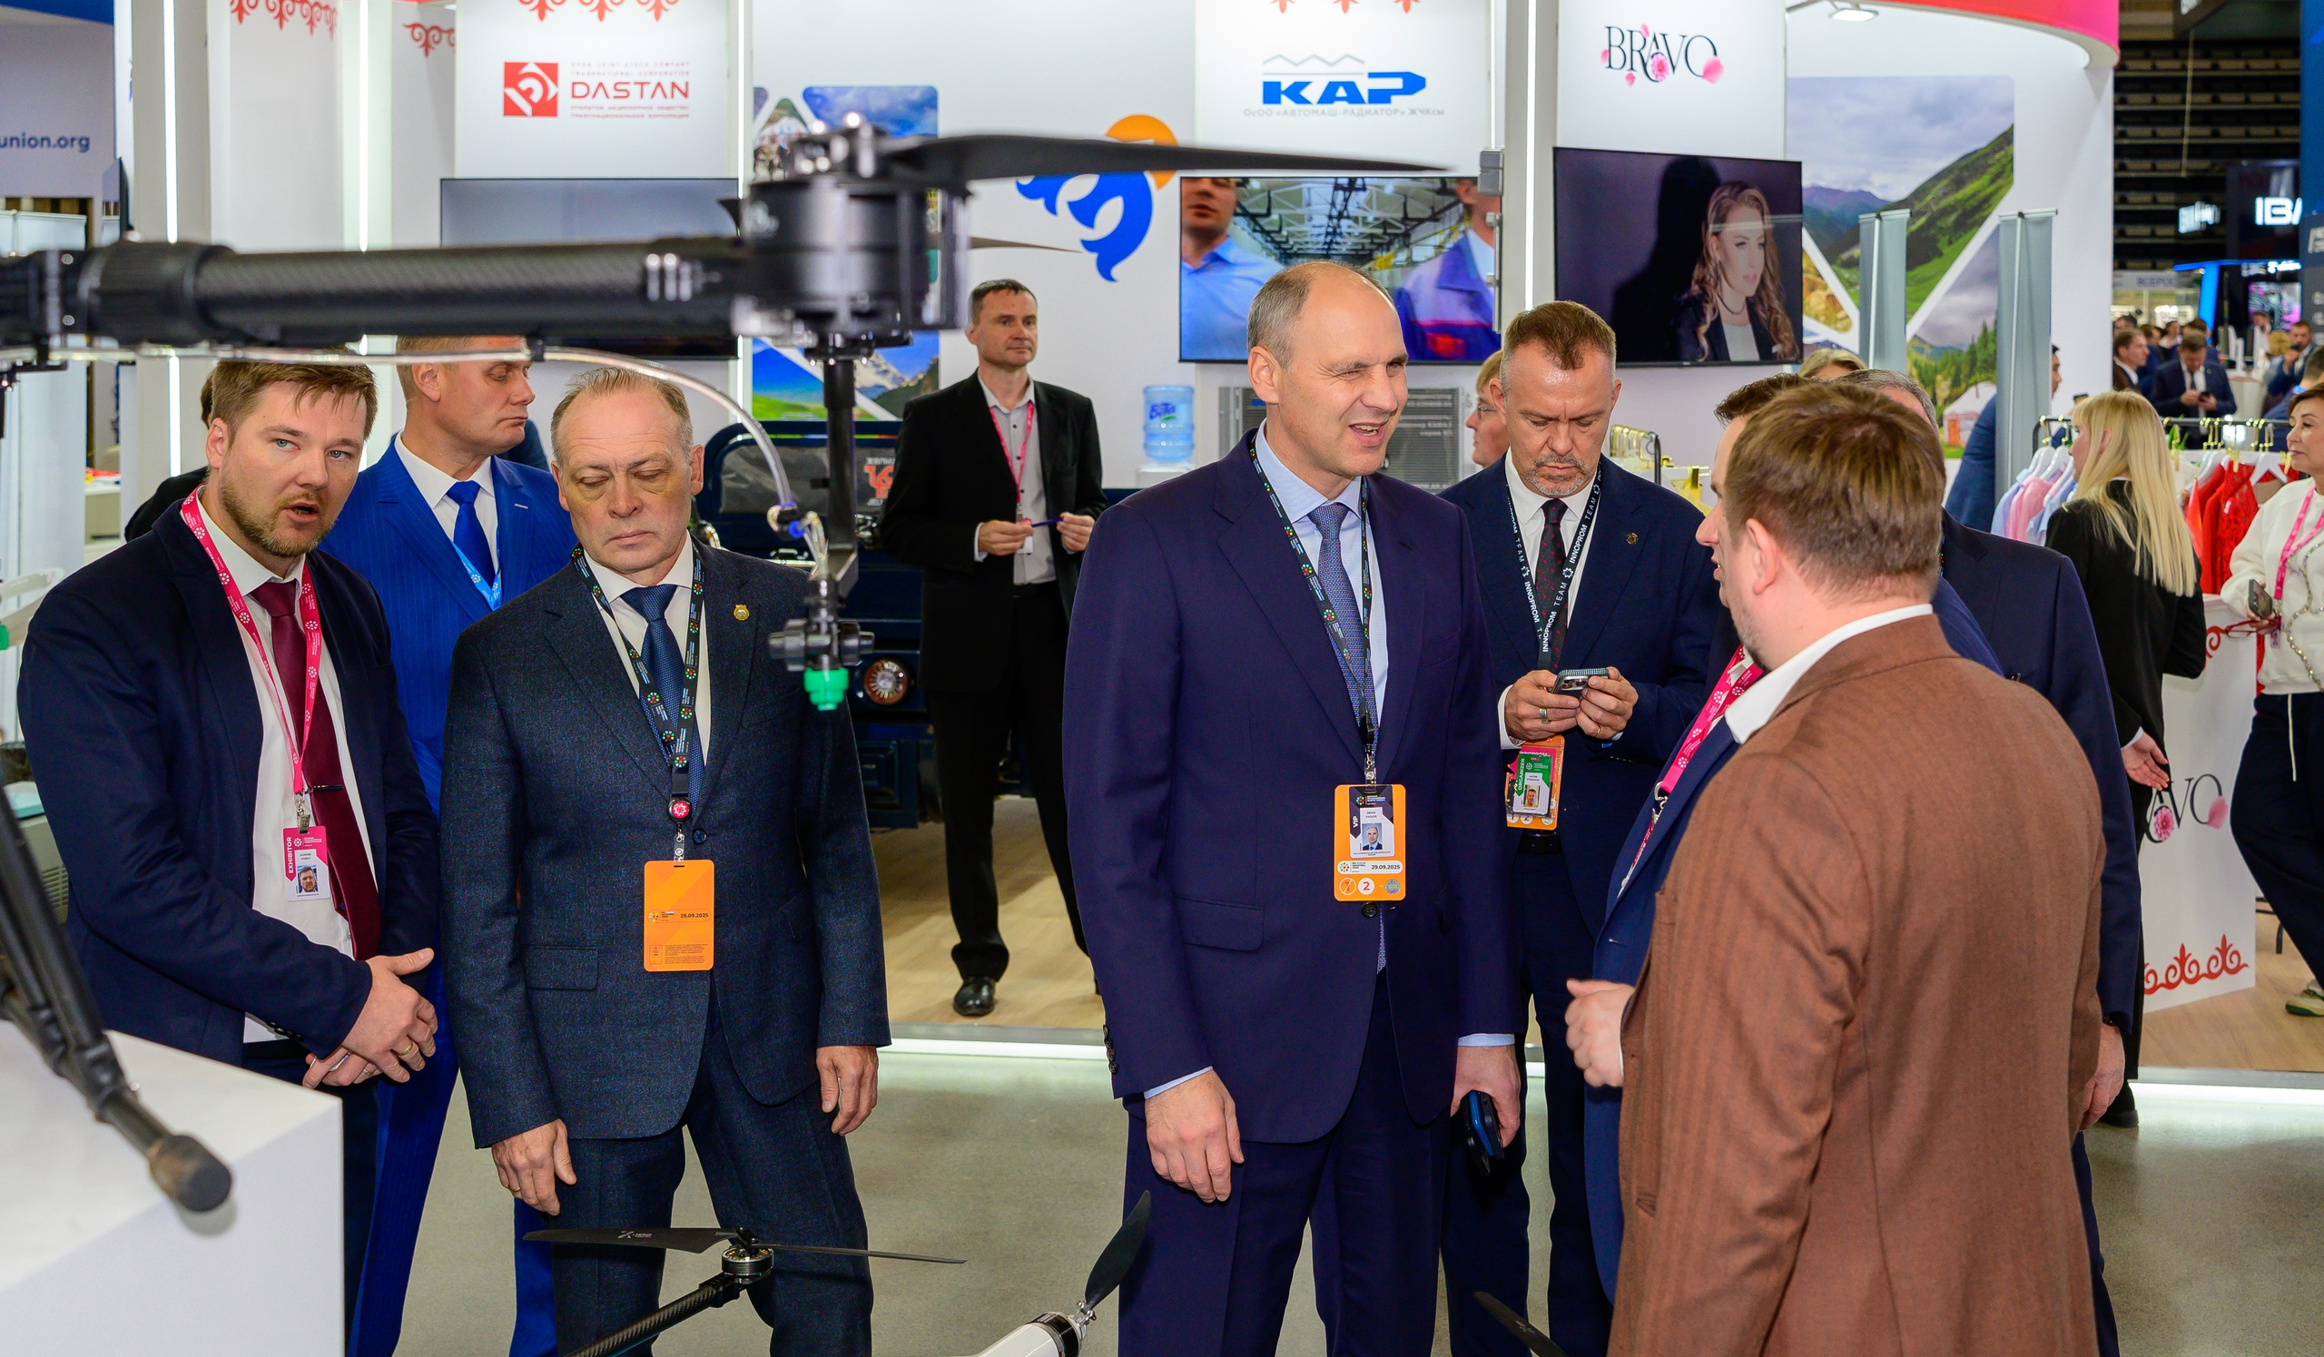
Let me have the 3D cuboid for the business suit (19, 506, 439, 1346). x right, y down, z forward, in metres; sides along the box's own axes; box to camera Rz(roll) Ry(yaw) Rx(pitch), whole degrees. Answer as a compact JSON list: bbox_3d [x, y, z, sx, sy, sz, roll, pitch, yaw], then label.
[{"bbox_3d":[-1.098,0.519,3.080,0.420,1.450,0.550,4,6,40],"label":"business suit"}]

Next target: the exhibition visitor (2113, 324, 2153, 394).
[{"bbox_3d":[6.035,-1.305,16.200,0.360,1.760,0.520,2,5,25],"label":"exhibition visitor"}]

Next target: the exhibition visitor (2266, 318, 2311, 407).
[{"bbox_3d":[8.905,-1.877,20.300,0.550,1.770,0.380,2,5,25],"label":"exhibition visitor"}]

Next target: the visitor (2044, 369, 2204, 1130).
[{"bbox_3d":[2.187,0.198,5.860,0.360,1.700,0.440,5,8,40],"label":"visitor"}]

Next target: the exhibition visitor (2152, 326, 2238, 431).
[{"bbox_3d":[6.501,-1.325,16.255,0.580,1.760,0.420,2,7,18],"label":"exhibition visitor"}]

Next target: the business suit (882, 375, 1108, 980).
[{"bbox_3d":[-0.406,-0.002,6.300,0.560,1.470,0.380,-2,5,-25],"label":"business suit"}]

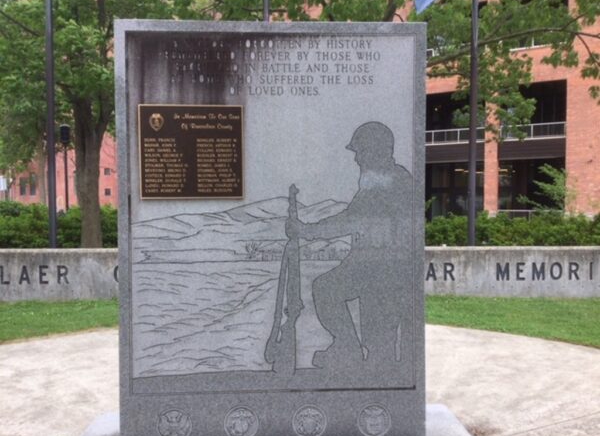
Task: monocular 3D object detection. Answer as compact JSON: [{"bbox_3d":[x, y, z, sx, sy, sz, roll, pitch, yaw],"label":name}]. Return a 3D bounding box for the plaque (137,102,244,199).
[{"bbox_3d":[-0.576,-0.348,2.855,0.545,0.498,0.025,0,2,-3],"label":"plaque"}]

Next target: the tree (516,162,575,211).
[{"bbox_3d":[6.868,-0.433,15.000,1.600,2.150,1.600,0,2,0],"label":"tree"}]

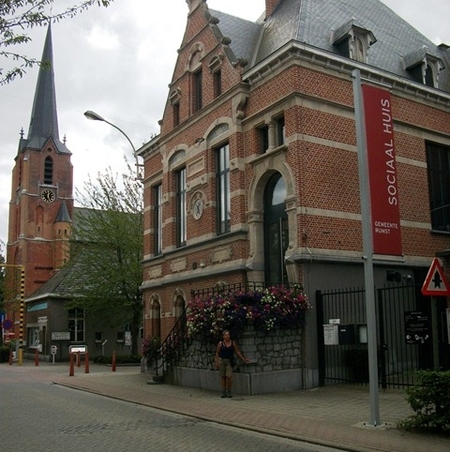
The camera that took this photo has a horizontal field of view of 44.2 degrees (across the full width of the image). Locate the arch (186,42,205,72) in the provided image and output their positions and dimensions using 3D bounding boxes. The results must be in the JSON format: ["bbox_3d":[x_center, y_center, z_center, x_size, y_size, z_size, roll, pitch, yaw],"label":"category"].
[{"bbox_3d":[-1.193,-6.860,22.517,0.280,0.970,1.550,6,-13,-31],"label":"arch"}]

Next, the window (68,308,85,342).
[{"bbox_3d":[-10.132,6.802,37.922,1.161,2.275,0.217,9,-15,-41],"label":"window"}]

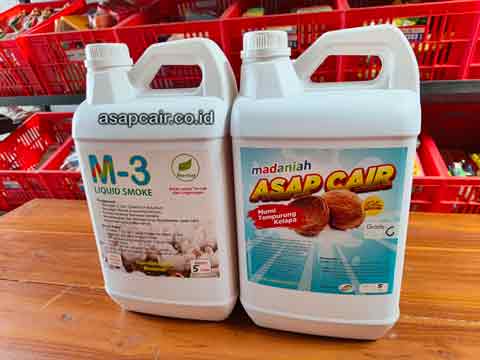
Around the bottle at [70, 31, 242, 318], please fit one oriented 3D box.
[{"bbox_3d":[-0.085,0.004,0.392,0.174,0.315,0.126,1,17,11],"label":"bottle"}]

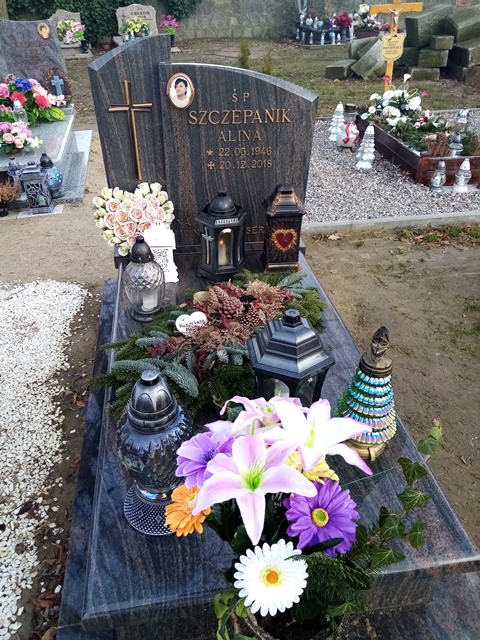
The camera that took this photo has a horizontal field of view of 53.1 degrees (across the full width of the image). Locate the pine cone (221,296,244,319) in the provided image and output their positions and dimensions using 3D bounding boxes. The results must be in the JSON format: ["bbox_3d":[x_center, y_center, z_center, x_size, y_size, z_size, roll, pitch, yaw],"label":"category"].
[{"bbox_3d":[-0.024,-0.038,1.506,0.073,0.073,0.073,-5,35,-8],"label":"pine cone"}]

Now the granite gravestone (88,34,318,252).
[{"bbox_3d":[-0.122,-0.688,1.956,0.870,0.823,0.150,-5,34,-8],"label":"granite gravestone"}]

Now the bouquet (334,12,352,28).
[{"bbox_3d":[2.218,-6.417,10.300,0.380,0.320,0.340,-5,34,-8],"label":"bouquet"}]

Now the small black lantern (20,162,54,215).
[{"bbox_3d":[-1.339,-0.874,3.170,0.165,0.300,0.165,-6,33,-11],"label":"small black lantern"}]

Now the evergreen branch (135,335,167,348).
[{"bbox_3d":[-0.280,0.068,1.518,0.108,0.032,0.040,-2,33,-5],"label":"evergreen branch"}]

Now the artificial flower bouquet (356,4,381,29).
[{"bbox_3d":[2.753,-6.503,10.300,0.480,0.460,0.380,-5,34,-8],"label":"artificial flower bouquet"}]

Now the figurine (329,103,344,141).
[{"bbox_3d":[1.014,-2.080,5.050,0.170,0.365,0.170,-8,35,-13],"label":"figurine"}]

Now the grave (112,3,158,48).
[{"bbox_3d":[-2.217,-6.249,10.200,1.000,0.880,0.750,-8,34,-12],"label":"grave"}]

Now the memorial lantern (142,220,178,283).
[{"bbox_3d":[-0.312,-0.291,1.936,0.140,0.240,0.130,-4,33,-8],"label":"memorial lantern"}]

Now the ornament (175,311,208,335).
[{"bbox_3d":[-0.150,0.017,1.517,0.112,0.095,0.008,-12,-7,-9],"label":"ornament"}]

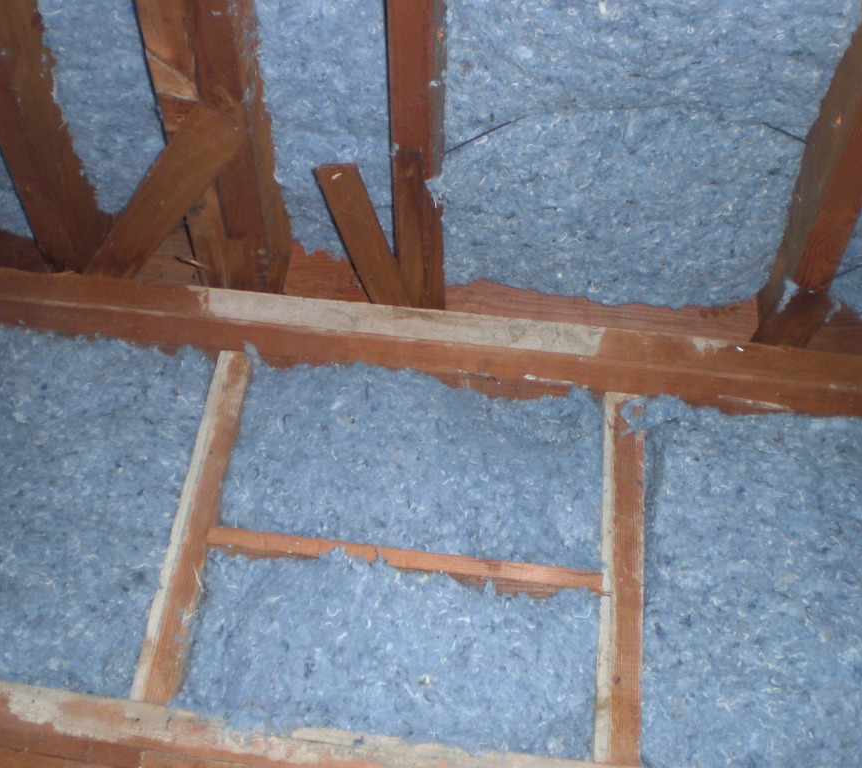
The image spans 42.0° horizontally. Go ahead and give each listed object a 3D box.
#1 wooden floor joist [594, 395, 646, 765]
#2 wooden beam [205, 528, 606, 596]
[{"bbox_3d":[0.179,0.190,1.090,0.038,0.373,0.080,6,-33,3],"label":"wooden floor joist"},{"bbox_3d":[-0.026,0.176,1.074,0.374,0.018,0.045,6,-33,3],"label":"wooden beam"}]

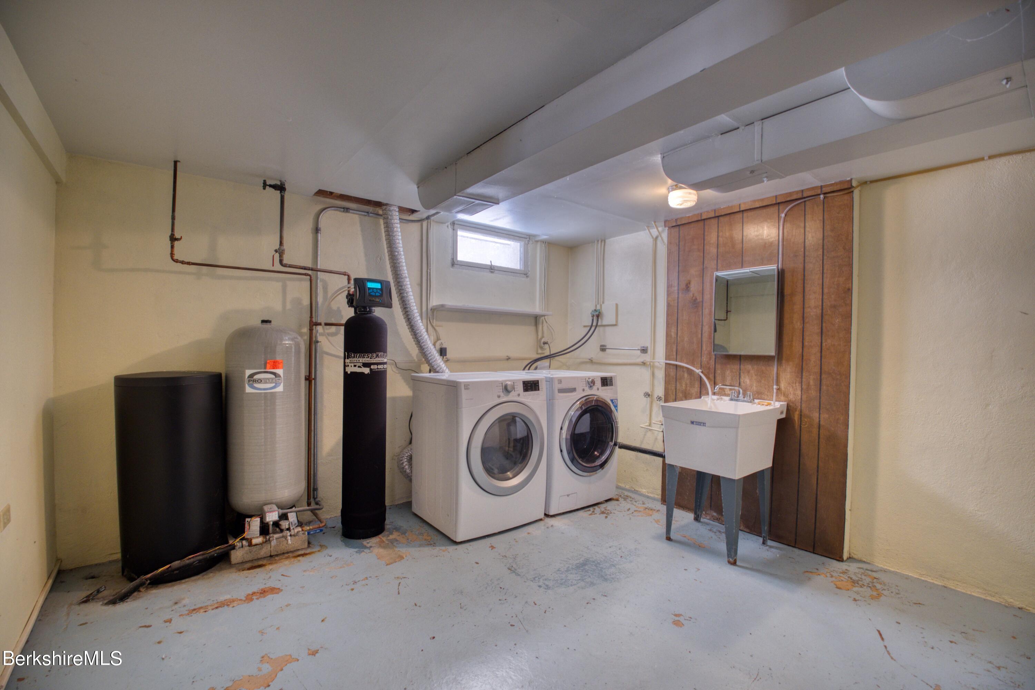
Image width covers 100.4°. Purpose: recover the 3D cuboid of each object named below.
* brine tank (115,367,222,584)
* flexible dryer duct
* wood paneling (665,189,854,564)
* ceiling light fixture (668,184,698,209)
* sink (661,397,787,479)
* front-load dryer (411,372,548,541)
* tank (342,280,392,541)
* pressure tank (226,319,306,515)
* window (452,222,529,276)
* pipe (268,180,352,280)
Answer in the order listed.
[{"bbox_3d":[-1.869,0.673,2.343,0.450,1.030,0.450,1,0,-34],"label":"brine tank"},{"bbox_3d":[-0.725,0.004,3.233,0.520,1.950,0.180,1,0,-34],"label":"flexible dryer duct"},{"bbox_3d":[1.531,0.143,2.925,0.060,2.170,1.150,1,0,-41],"label":"wood paneling"},{"bbox_3d":[1.020,-0.911,2.671,0.170,0.105,0.170,1,0,-41],"label":"ceiling light fixture"},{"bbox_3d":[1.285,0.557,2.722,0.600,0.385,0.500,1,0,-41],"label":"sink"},{"bbox_3d":[-0.274,0.719,3.093,0.686,0.980,0.720,1,0,-36],"label":"front-load dryer"},{"bbox_3d":[-0.975,0.381,2.793,0.280,1.610,0.300,1,0,-34],"label":"tank"},{"bbox_3d":[-1.490,0.446,2.570,0.410,1.180,0.410,1,0,-34],"label":"pressure tank"},{"bbox_3d":[-0.212,-0.793,3.681,0.755,0.360,0.080,1,0,-34],"label":"window"},{"bbox_3d":[-1.303,-0.717,2.742,0.450,0.580,0.090,1,0,-34],"label":"pipe"}]

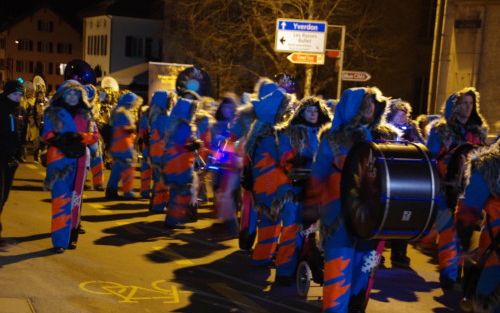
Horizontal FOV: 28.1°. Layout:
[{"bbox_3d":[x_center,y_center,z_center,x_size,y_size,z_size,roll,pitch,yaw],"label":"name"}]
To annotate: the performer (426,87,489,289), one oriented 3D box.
[{"bbox_3d":[1.943,0.298,9.300,0.460,1.850,0.580,7,5,42],"label":"performer"}]

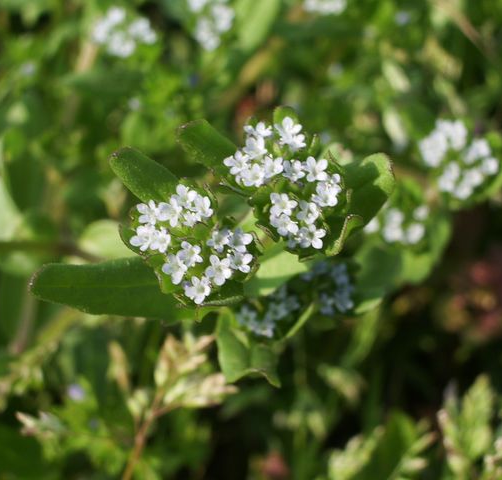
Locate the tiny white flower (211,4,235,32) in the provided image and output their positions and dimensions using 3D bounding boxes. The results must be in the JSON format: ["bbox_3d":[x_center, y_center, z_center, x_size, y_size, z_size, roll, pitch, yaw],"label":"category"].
[{"bbox_3d":[-0.005,-0.038,0.195,0.004,0.003,0.004,0,47,0],"label":"tiny white flower"}]

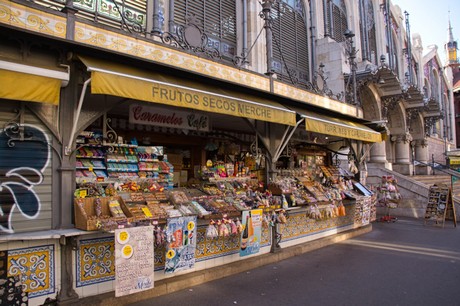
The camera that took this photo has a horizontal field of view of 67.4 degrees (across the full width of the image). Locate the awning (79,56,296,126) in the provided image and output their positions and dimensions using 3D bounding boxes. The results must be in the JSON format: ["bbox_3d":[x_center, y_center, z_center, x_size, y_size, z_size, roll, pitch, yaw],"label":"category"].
[{"bbox_3d":[-0.310,-0.812,5.103,3.760,0.560,0.470,3,-6,-45],"label":"awning"}]

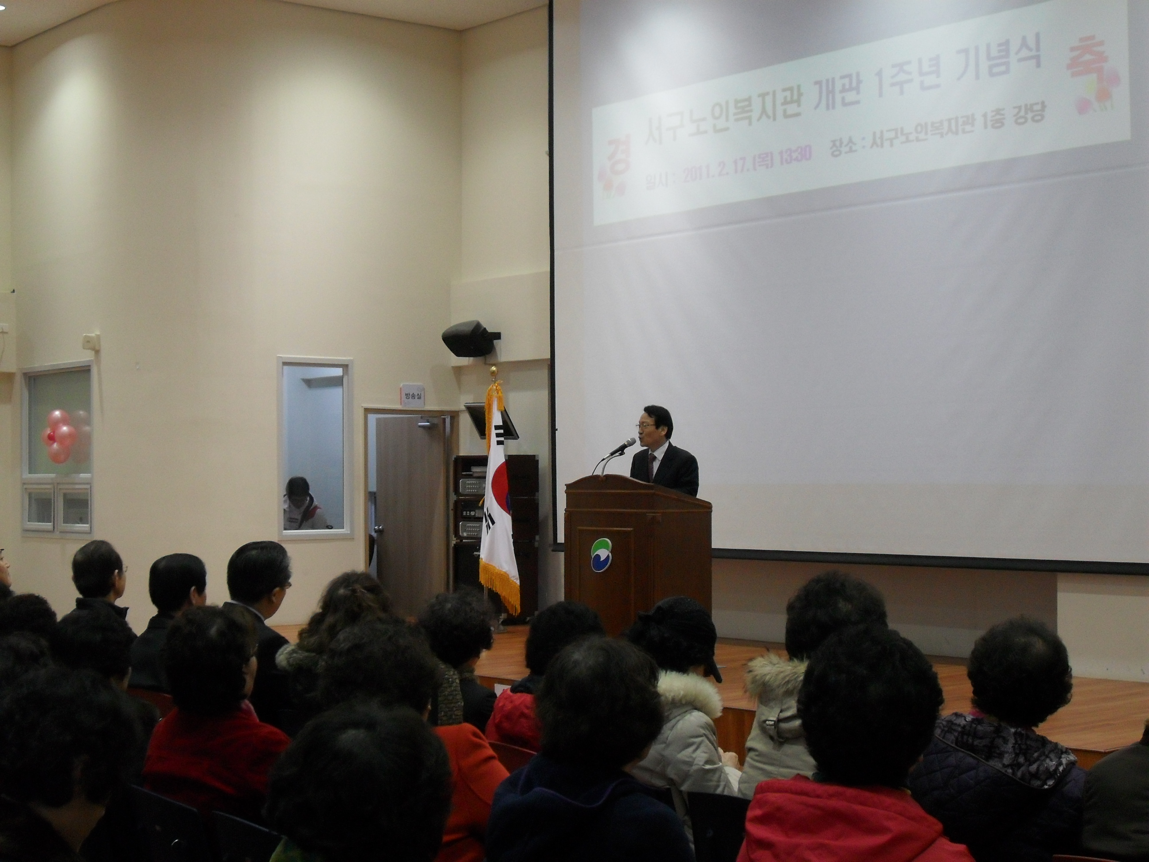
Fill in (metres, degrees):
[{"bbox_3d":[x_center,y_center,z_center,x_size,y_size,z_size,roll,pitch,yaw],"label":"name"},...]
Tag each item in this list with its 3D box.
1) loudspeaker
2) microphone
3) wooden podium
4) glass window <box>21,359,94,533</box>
[{"bbox_3d":[-0.916,-0.786,17.087,0.360,0.245,0.210,-2,43,47],"label":"loudspeaker"},{"bbox_3d":[0.290,0.105,12.020,0.180,0.055,0.052,-31,12,-24],"label":"microphone"},{"bbox_3d":[0.374,0.887,12.058,0.445,1.249,0.837,1,-2,-40],"label":"wooden podium"},{"bbox_3d":[-4.532,0.176,17.538,0.120,1.536,1.506,1,-2,-38],"label":"glass window"}]

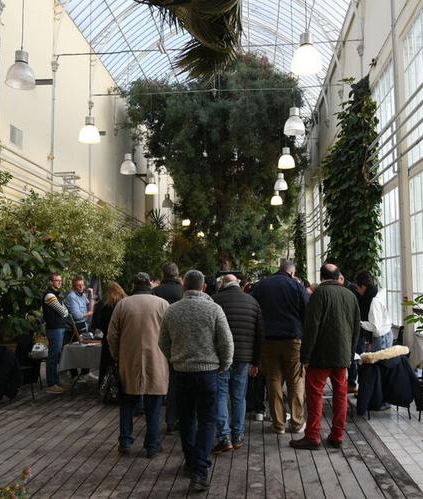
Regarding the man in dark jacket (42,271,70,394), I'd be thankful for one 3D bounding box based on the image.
[{"bbox_3d":[-2.339,1.248,7.513,0.380,1.770,0.470,-2,-4,21],"label":"man in dark jacket"}]

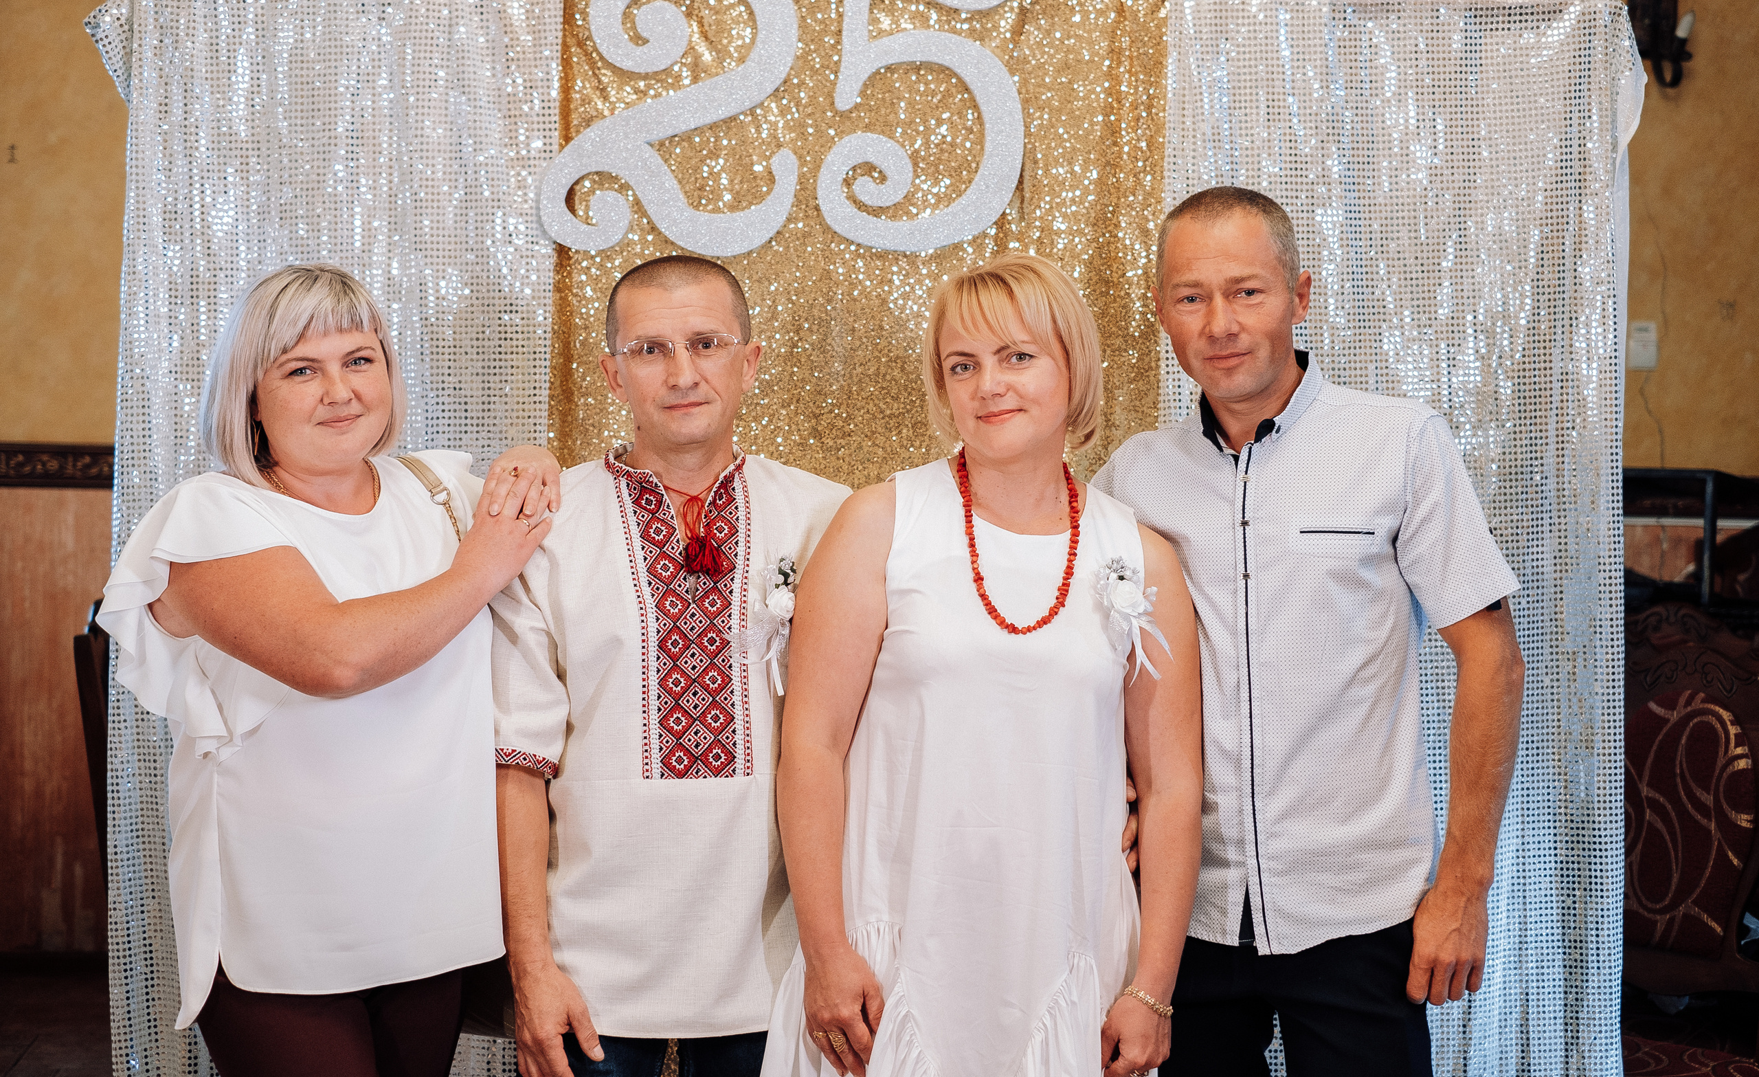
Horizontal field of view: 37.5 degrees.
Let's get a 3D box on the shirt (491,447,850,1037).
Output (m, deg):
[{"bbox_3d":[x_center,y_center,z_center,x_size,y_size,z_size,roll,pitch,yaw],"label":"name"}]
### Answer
[{"bbox_3d":[-0.224,0.242,3.060,0.480,0.700,0.270,1,3,-7],"label":"shirt"}]

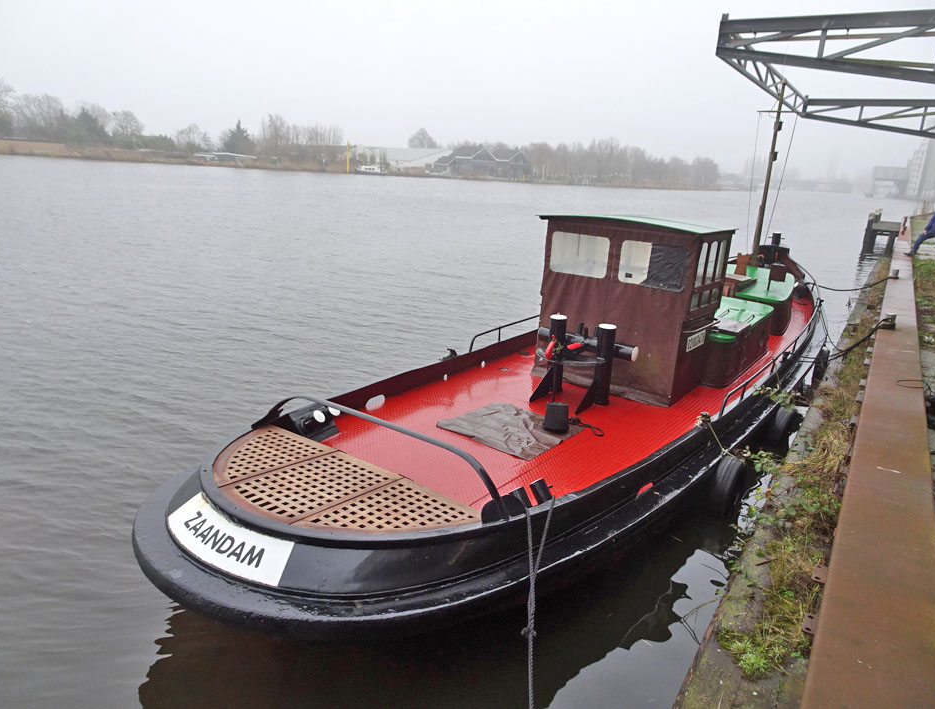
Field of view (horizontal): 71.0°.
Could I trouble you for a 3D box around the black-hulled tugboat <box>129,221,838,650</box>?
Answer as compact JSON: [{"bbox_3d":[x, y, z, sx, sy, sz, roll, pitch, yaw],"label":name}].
[{"bbox_3d":[2.767,-0.589,9.558,3.730,2.797,14.742,15,19,35],"label":"black-hulled tugboat"}]

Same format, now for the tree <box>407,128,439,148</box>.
[{"bbox_3d":[-16.265,-73.955,237.955,11.500,15.380,11.500,2,16,-5],"label":"tree"}]

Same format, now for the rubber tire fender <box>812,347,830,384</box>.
[{"bbox_3d":[5.899,0.184,10.950,0.200,0.630,0.620,15,19,35],"label":"rubber tire fender"}]

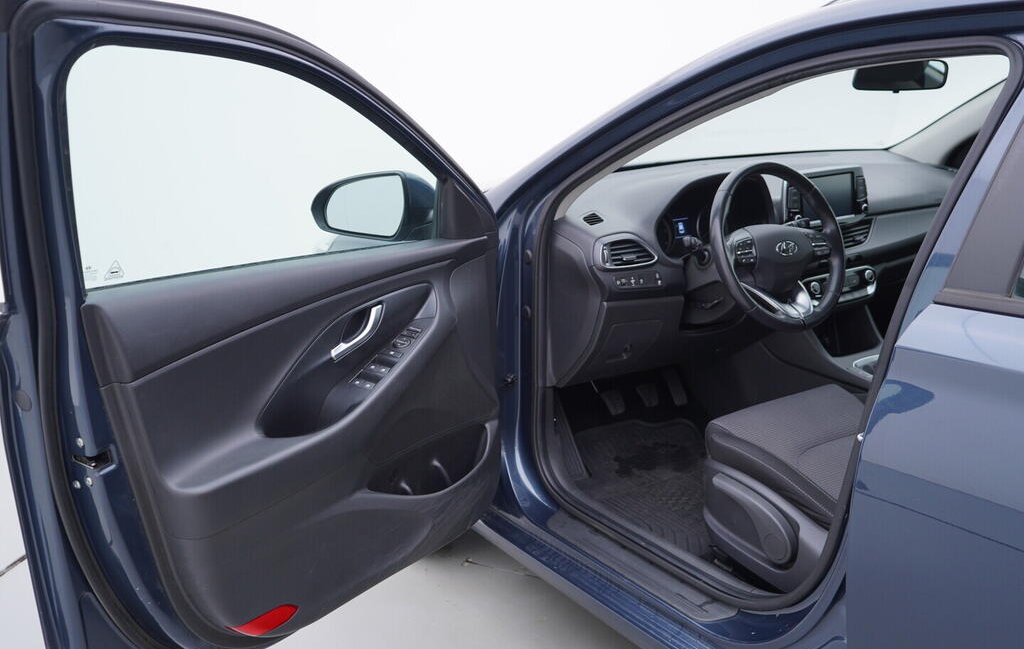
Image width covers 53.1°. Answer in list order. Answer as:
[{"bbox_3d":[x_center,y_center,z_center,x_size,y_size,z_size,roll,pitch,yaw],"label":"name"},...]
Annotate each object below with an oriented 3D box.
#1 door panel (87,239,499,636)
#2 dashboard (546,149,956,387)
[{"bbox_3d":[-0.326,0.211,1.996,0.140,0.670,1.000,9,16,36],"label":"door panel"},{"bbox_3d":[0.690,-0.204,2.758,1.420,0.500,0.560,-7,14,-29],"label":"dashboard"}]

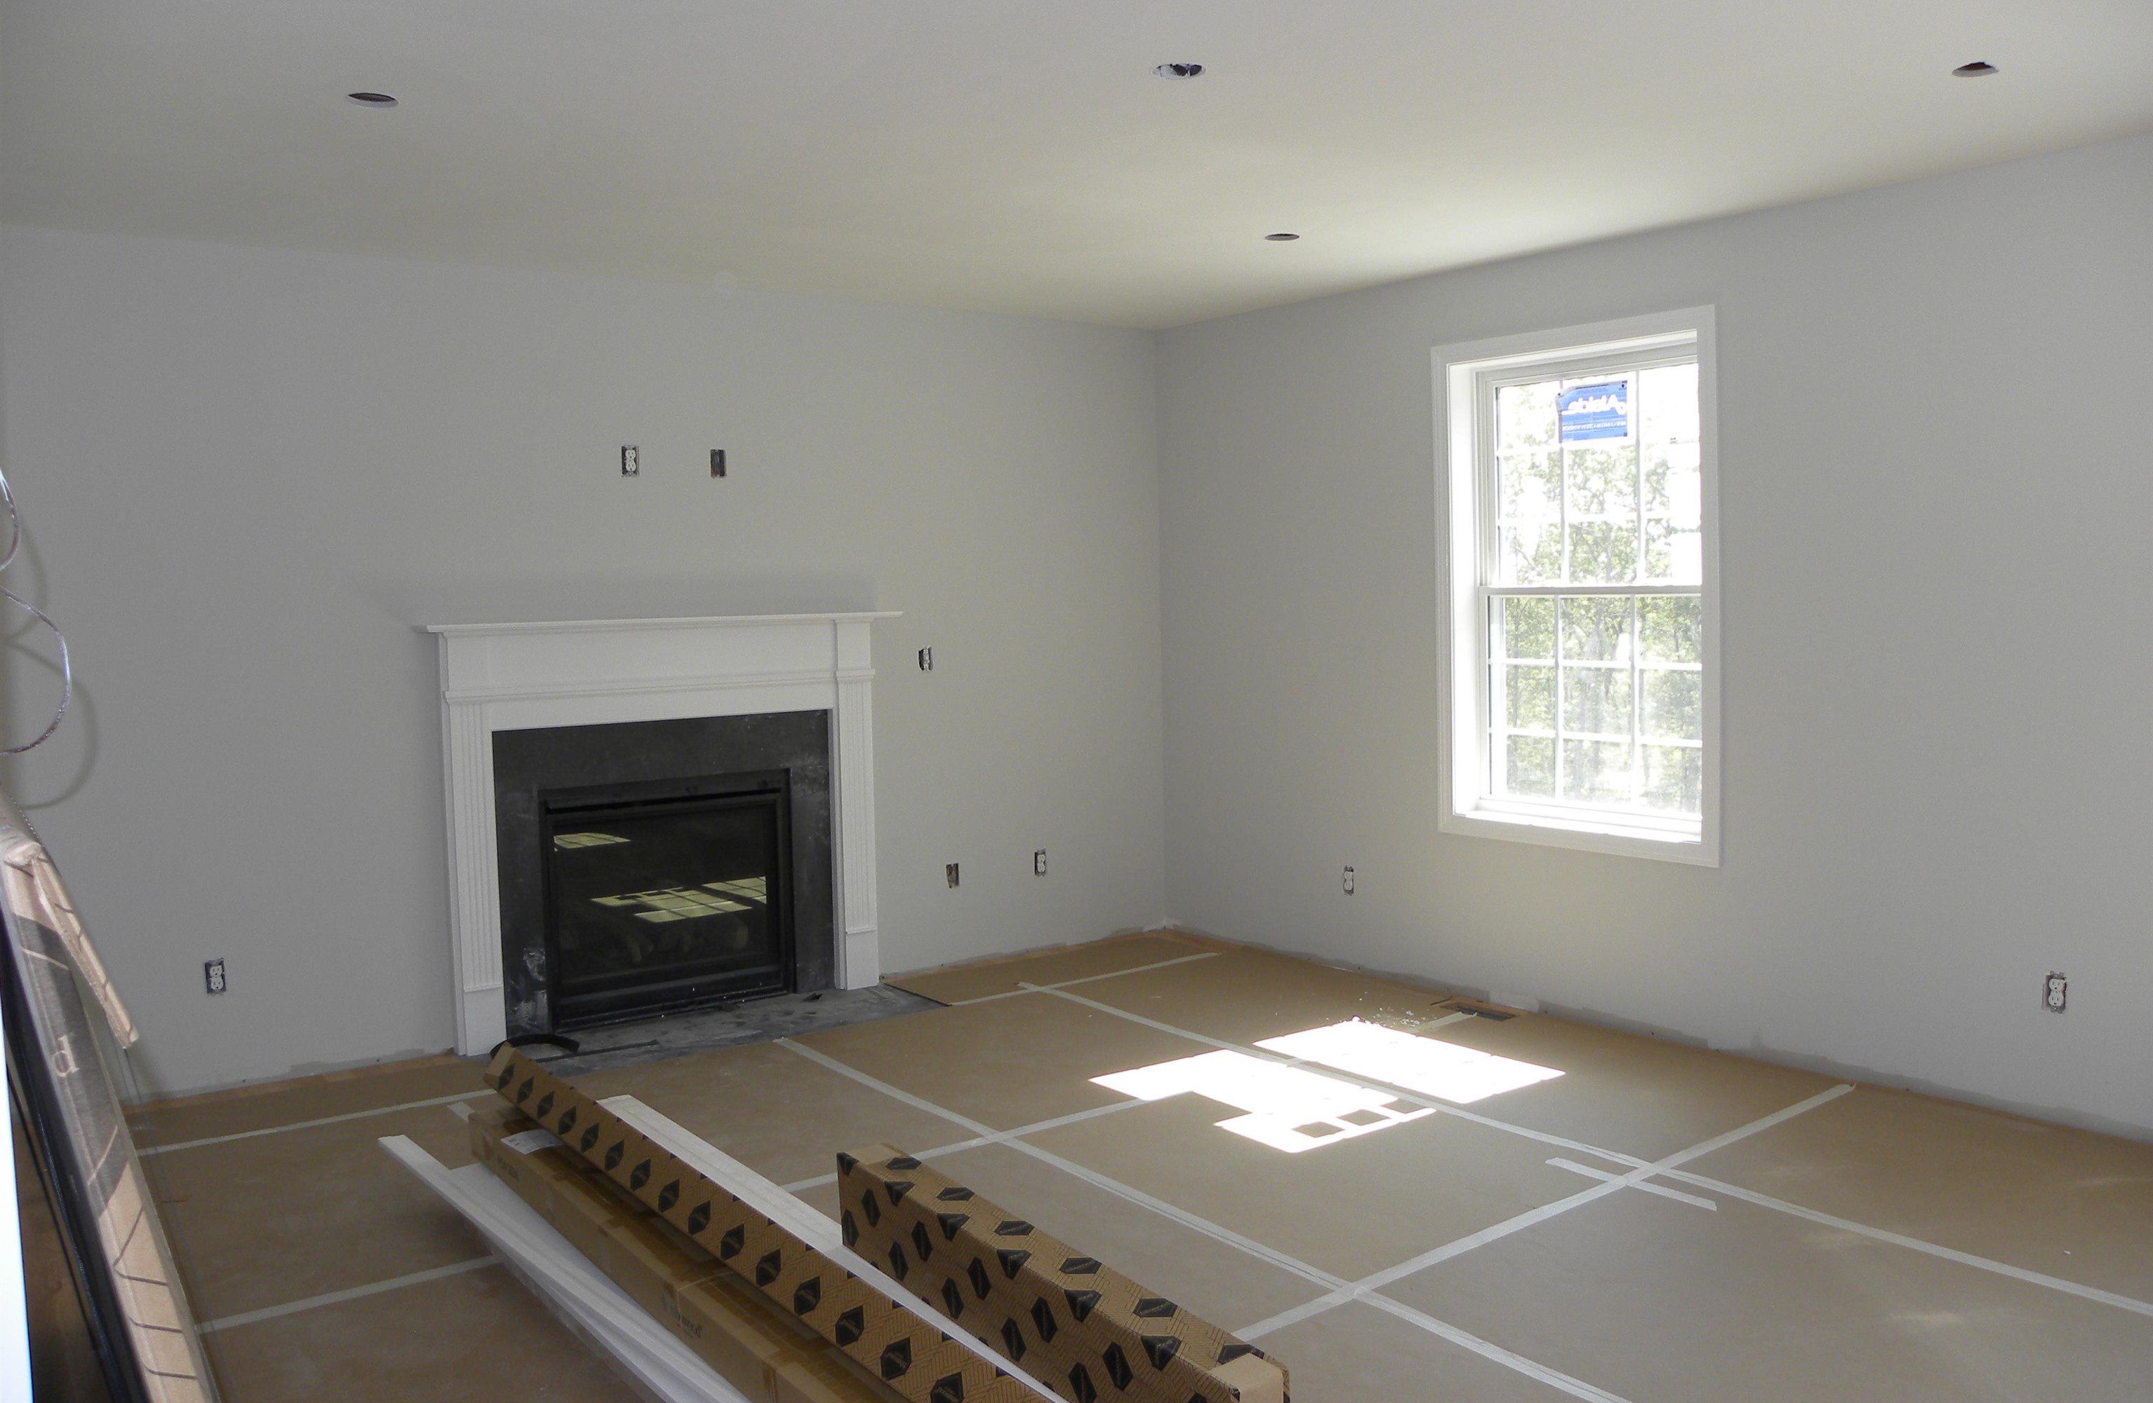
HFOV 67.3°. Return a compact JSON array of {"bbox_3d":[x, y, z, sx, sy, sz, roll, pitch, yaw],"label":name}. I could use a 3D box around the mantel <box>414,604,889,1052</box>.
[{"bbox_3d":[-1.283,0.386,5.274,1.587,1.308,0.159,-4,5,-37],"label":"mantel"}]

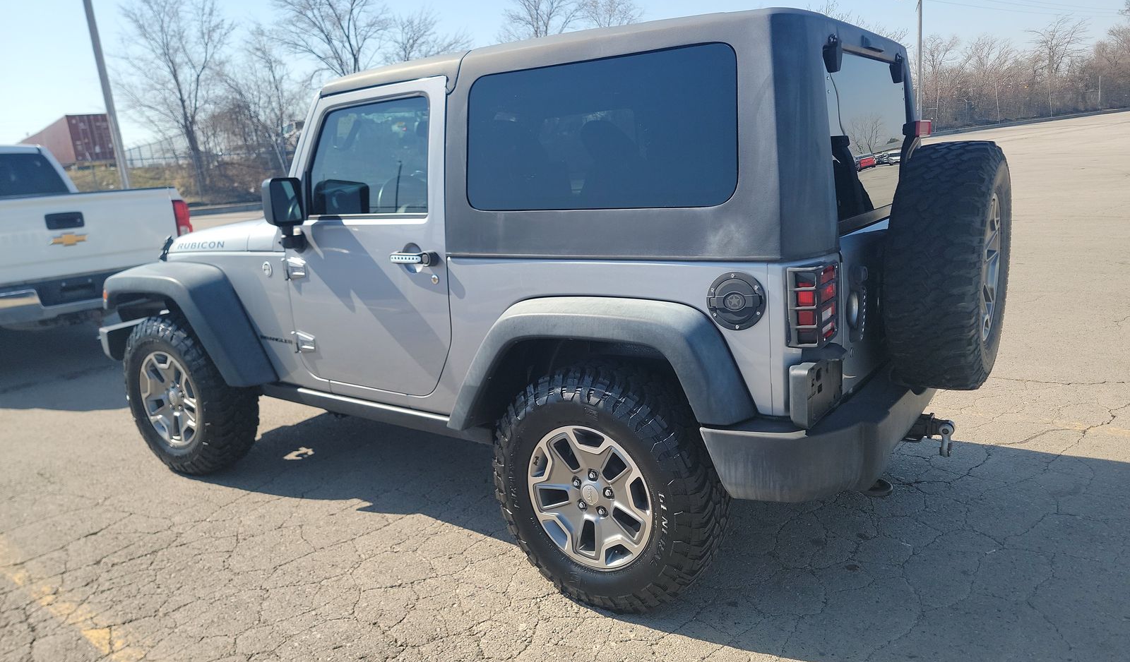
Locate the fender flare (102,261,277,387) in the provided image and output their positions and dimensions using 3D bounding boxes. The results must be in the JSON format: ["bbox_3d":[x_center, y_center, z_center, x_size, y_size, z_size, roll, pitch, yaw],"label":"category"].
[{"bbox_3d":[-1.734,-0.070,3.661,1.140,0.505,0.286,5,15,35],"label":"fender flare"}]

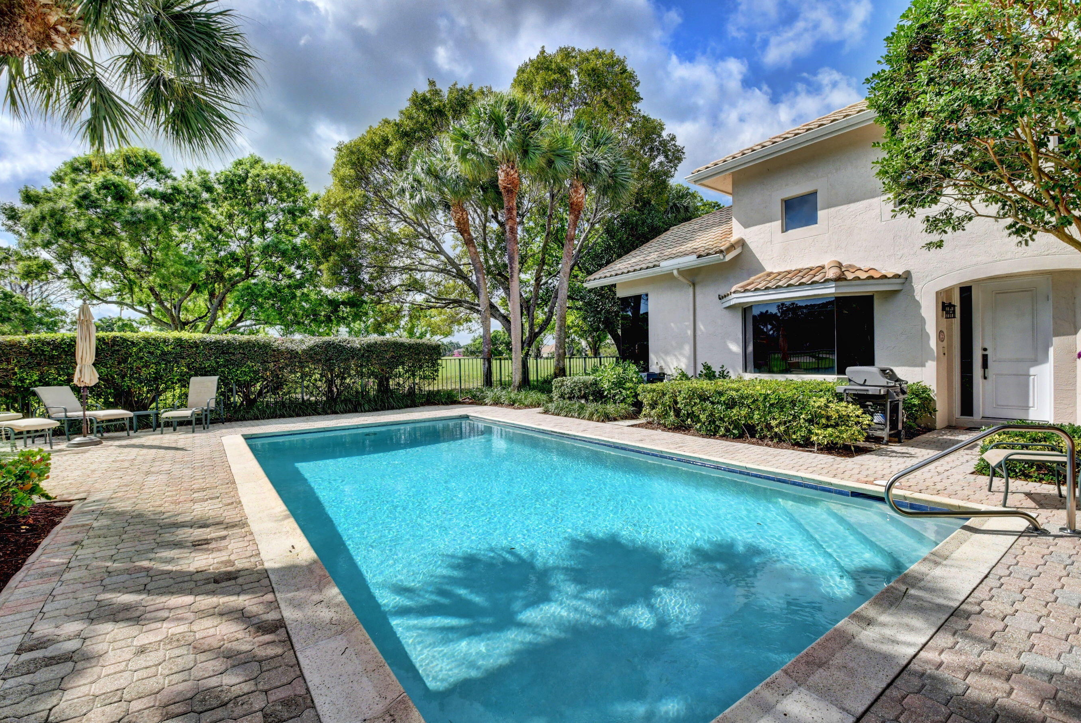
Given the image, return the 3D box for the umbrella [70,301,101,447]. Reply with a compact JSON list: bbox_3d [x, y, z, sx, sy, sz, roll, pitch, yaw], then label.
[{"bbox_3d":[-7.650,0.164,7.600,0.450,2.430,0.450,-1,0,0],"label":"umbrella"}]

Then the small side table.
[{"bbox_3d":[-8.100,1.210,9.300,0.400,0.440,0.420,0,0,-37],"label":"small side table"}]

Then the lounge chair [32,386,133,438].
[{"bbox_3d":[-8.520,0.955,8.400,1.480,0.940,0.660,0,0,10],"label":"lounge chair"}]

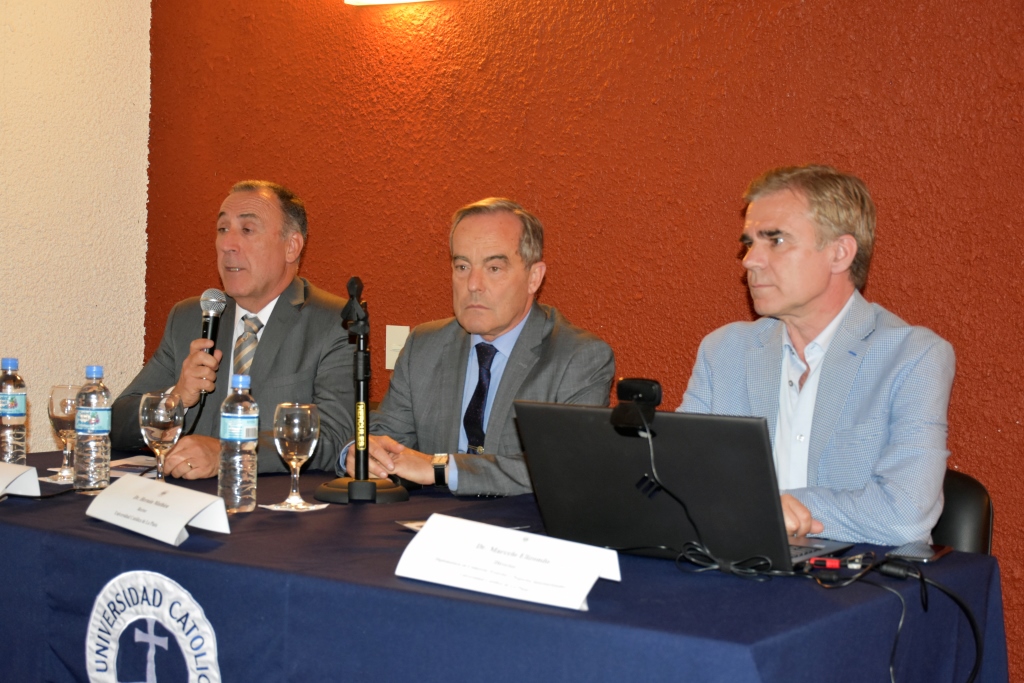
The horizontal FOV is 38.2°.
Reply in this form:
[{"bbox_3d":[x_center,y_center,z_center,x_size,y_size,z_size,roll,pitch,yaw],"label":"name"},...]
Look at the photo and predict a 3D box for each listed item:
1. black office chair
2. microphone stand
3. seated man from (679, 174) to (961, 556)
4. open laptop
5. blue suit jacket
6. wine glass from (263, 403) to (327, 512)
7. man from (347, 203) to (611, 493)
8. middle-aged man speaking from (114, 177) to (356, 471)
[{"bbox_3d":[0.465,0.622,2.446,0.500,0.821,0.539,2,1,34],"label":"black office chair"},{"bbox_3d":[-0.254,0.079,2.547,0.164,0.380,0.164,2,1,-5],"label":"microphone stand"},{"bbox_3d":[0.423,0.376,2.344,0.568,1.314,0.706,2,1,34],"label":"seated man"},{"bbox_3d":[0.243,0.189,2.030,0.352,0.211,0.355,2,1,31],"label":"open laptop"},{"bbox_3d":[0.492,0.213,2.391,0.539,0.594,0.441,2,1,34],"label":"blue suit jacket"},{"bbox_3d":[-0.350,0.185,2.393,0.075,0.170,0.075,2,1,34],"label":"wine glass"},{"bbox_3d":[-0.080,0.376,2.650,0.568,1.272,0.706,2,1,31],"label":"man"},{"bbox_3d":[-0.565,0.333,2.980,0.568,1.317,0.706,2,1,27],"label":"middle-aged man speaking"}]

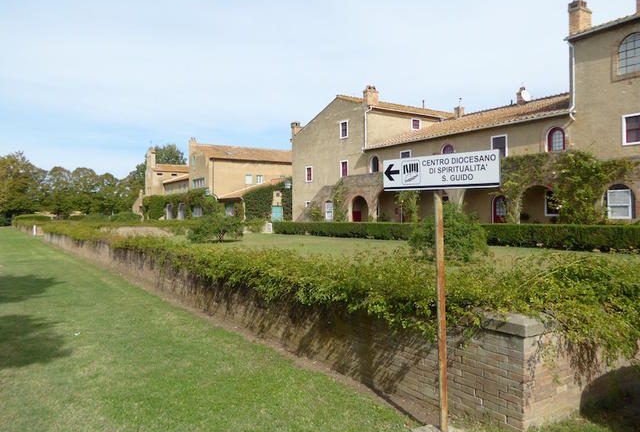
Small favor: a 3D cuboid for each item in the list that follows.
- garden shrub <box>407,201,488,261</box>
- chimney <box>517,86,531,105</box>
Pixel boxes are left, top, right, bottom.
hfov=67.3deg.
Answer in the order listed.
[{"bbox_3d":[3.160,0.360,11.900,1.750,1.450,1.900,0,0,0],"label":"garden shrub"},{"bbox_3d":[13.500,-8.050,32.100,0.550,1.200,0.550,0,0,-33],"label":"chimney"}]

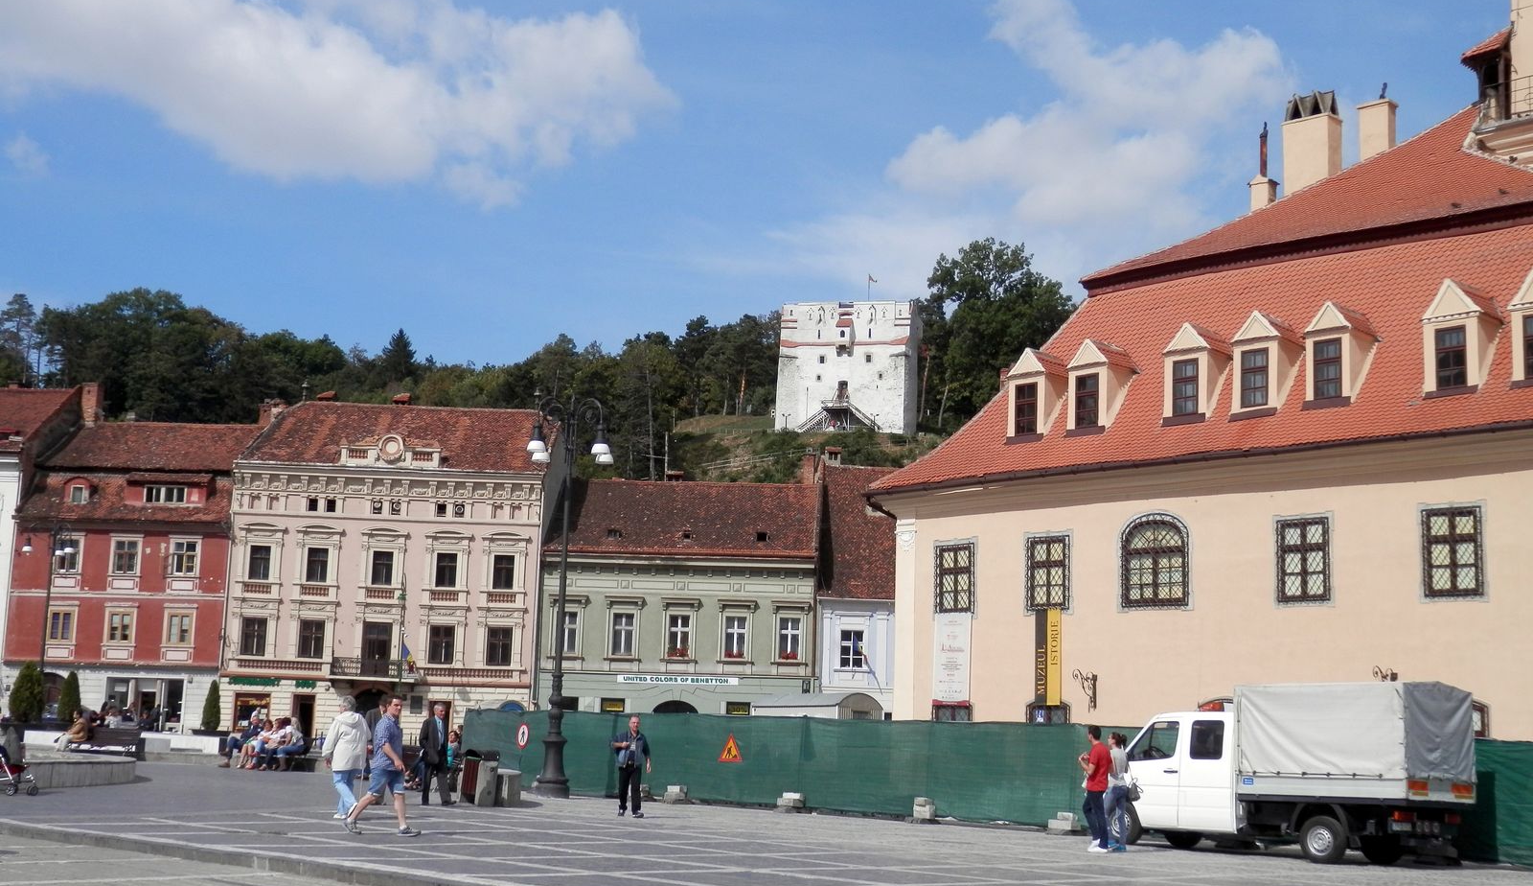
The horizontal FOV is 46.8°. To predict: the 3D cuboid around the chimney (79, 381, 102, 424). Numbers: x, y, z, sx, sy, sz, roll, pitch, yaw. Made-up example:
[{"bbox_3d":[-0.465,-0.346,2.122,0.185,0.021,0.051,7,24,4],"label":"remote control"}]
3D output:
[{"bbox_3d":[-33.716,-1.945,88.500,0.850,2.200,0.800,2,-10,0],"label":"chimney"}]

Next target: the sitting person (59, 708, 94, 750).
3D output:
[{"bbox_3d":[-18.911,7.885,48.393,0.850,1.260,0.550,9,-12,-36],"label":"sitting person"}]

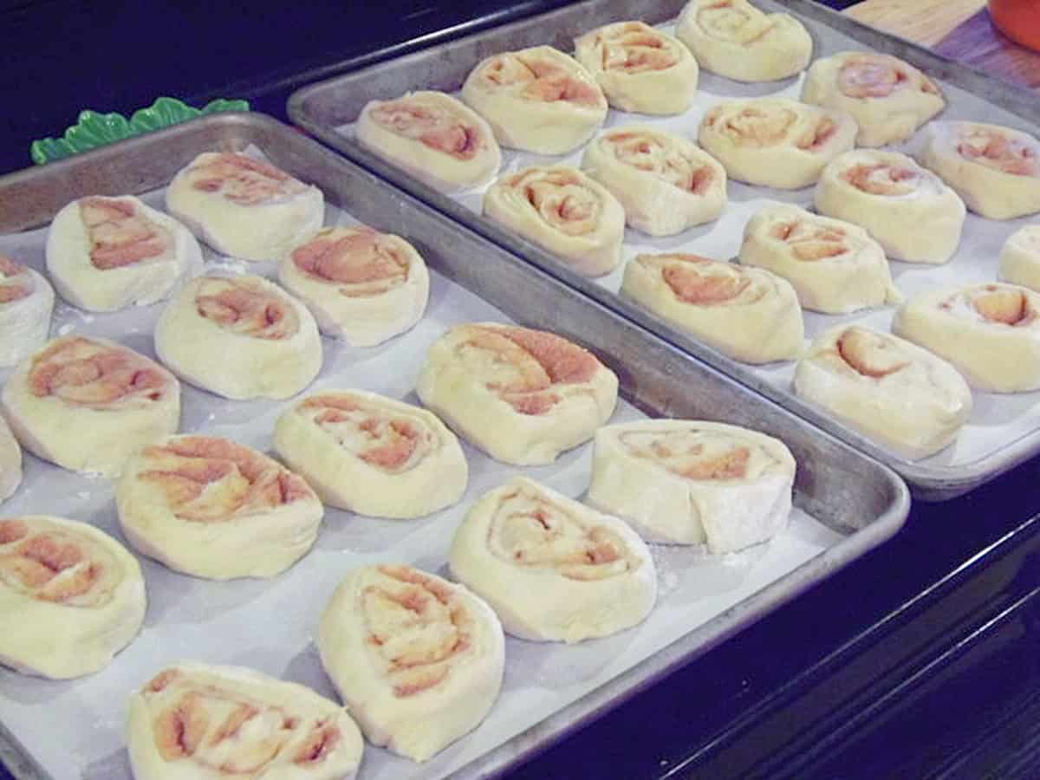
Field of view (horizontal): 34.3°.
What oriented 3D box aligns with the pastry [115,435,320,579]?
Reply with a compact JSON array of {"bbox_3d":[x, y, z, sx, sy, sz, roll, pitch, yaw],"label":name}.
[{"bbox_3d":[-0.113,0.042,0.626,0.082,0.026,0.058,16,35,20],"label":"pastry"}]

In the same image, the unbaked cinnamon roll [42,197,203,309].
[{"bbox_3d":[-0.186,-0.065,0.787,0.068,0.025,0.080,-22,40,-33],"label":"unbaked cinnamon roll"}]

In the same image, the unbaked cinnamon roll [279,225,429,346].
[{"bbox_3d":[-0.075,-0.051,0.772,0.065,0.025,0.077,-17,37,-27],"label":"unbaked cinnamon roll"}]

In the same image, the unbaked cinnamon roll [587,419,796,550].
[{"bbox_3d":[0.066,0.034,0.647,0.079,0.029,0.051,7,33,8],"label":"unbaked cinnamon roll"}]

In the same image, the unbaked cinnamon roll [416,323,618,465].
[{"bbox_3d":[-0.001,-0.002,0.701,0.087,0.026,0.071,20,37,25],"label":"unbaked cinnamon roll"}]

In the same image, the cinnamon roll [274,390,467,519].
[{"bbox_3d":[-0.058,0.023,0.660,0.084,0.024,0.054,19,37,25],"label":"cinnamon roll"}]

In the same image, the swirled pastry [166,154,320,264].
[{"bbox_3d":[-0.136,-0.093,0.833,0.083,0.027,0.064,20,37,25],"label":"swirled pastry"}]

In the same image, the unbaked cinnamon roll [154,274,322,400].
[{"bbox_3d":[-0.121,-0.023,0.725,0.077,0.027,0.061,22,38,28],"label":"unbaked cinnamon roll"}]

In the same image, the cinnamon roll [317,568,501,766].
[{"bbox_3d":[-0.036,0.087,0.561,0.060,0.026,0.077,-11,35,-20],"label":"cinnamon roll"}]

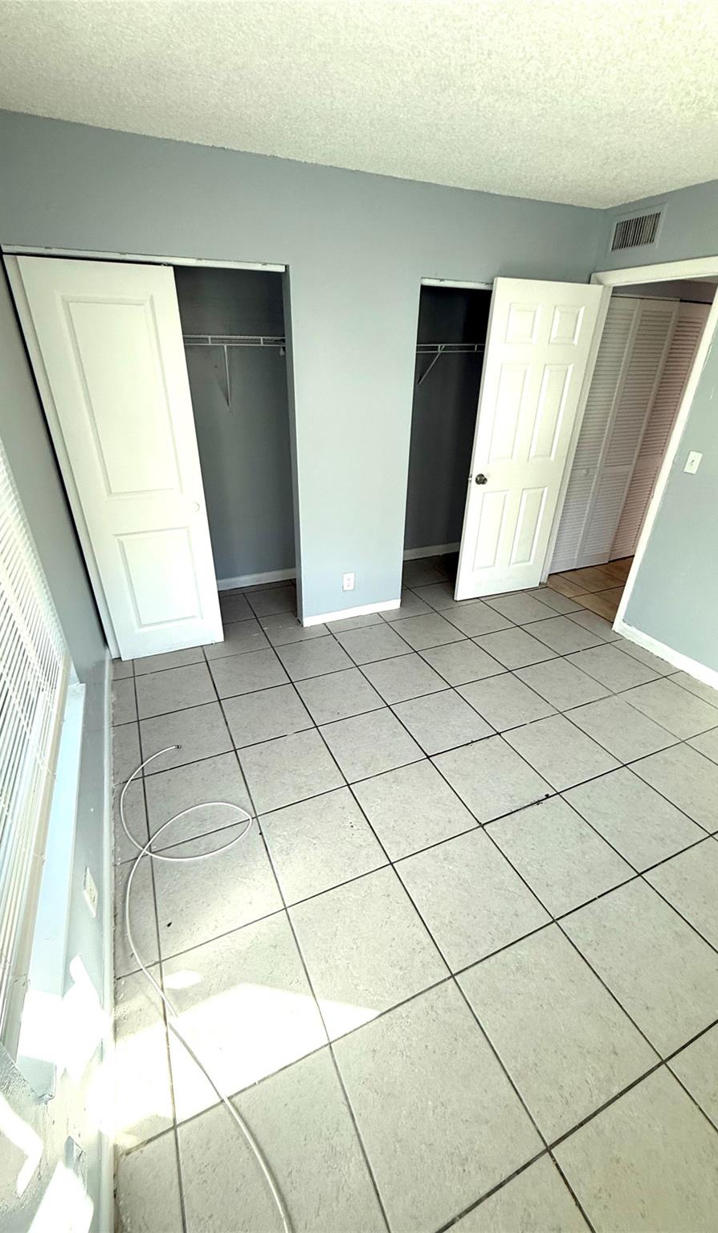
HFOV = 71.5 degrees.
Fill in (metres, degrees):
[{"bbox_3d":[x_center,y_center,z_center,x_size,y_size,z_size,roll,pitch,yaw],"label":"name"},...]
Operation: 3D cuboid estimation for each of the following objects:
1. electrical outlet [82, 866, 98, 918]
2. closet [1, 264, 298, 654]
[{"bbox_3d":[-0.791,0.813,1.468,0.014,0.127,0.086,-12,31,-21],"label":"electrical outlet"},{"bbox_3d":[-1.067,-0.869,3.007,1.194,2.030,0.736,-12,31,-21],"label":"closet"}]

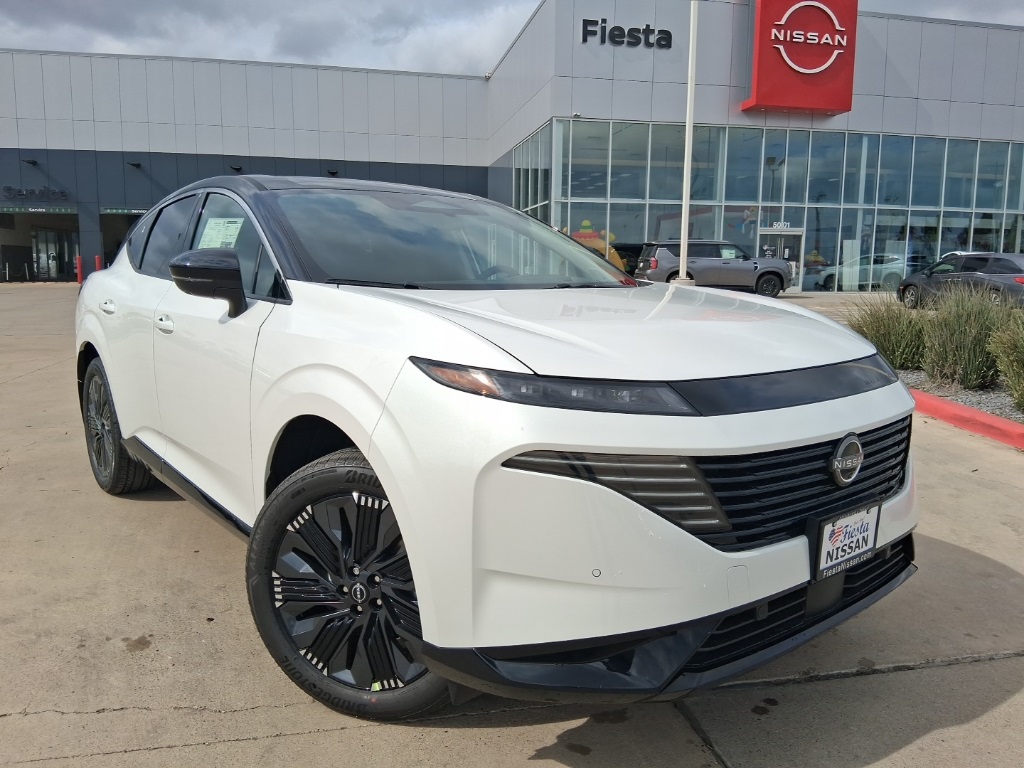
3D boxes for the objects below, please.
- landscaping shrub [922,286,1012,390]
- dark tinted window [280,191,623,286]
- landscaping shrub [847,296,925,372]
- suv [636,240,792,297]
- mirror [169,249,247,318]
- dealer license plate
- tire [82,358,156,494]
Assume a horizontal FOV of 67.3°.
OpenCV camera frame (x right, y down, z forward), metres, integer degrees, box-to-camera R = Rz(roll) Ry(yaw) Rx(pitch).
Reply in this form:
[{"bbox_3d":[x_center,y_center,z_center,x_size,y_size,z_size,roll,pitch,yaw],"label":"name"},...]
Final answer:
[{"bbox_3d":[4.808,-0.495,8.100,0.960,1.060,0.960,6,9,31],"label":"landscaping shrub"},{"bbox_3d":[-0.269,-0.603,3.260,1.460,0.120,0.960,-6,38,-40],"label":"dark tinted window"},{"bbox_3d":[4.565,-0.623,9.300,0.980,0.920,0.980,5,9,26],"label":"landscaping shrub"},{"bbox_3d":[7.000,-3.980,26.900,5.250,1.930,2.050,0,8,-7],"label":"suv"},{"bbox_3d":[-1.027,-0.343,2.626,0.240,0.220,0.190,-6,11,-40],"label":"mirror"},{"bbox_3d":[0.884,0.407,2.009,0.310,0.162,0.020,-6,11,-40],"label":"dealer license plate"},{"bbox_3d":[-2.204,0.228,4.377,0.245,0.760,0.760,-6,11,-40],"label":"tire"}]

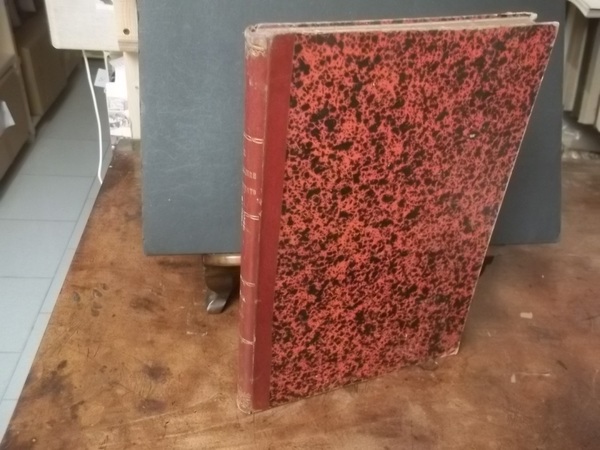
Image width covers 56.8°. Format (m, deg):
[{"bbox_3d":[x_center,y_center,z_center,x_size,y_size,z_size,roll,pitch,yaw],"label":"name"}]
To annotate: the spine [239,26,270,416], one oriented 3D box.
[{"bbox_3d":[-0.040,0.025,0.438,0.014,0.350,0.027,-10,35,-21],"label":"spine"}]

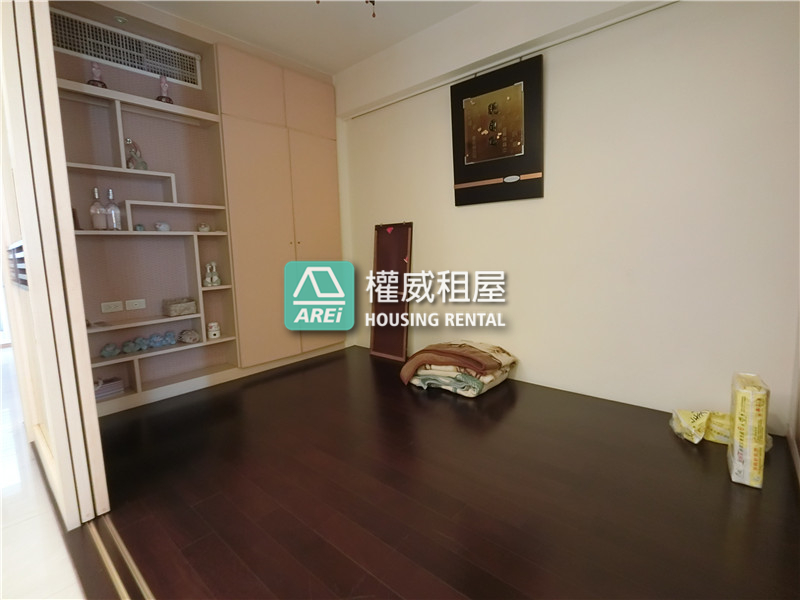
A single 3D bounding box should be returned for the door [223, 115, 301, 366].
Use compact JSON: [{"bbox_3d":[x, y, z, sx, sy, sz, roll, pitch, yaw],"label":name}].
[{"bbox_3d":[-1.099,-0.449,3.021,0.022,1.921,0.531,5,9,43],"label":"door"}]

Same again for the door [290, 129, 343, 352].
[{"bbox_3d":[-0.745,-0.505,3.397,0.022,1.921,0.503,5,9,43],"label":"door"}]

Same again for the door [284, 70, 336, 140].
[{"bbox_3d":[-0.802,-1.727,3.307,0.025,0.477,0.520,6,11,41],"label":"door"}]

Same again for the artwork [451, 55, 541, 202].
[{"bbox_3d":[0.683,-1.172,2.683,0.702,0.906,0.030,6,11,41],"label":"artwork"}]

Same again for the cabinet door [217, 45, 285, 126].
[{"bbox_3d":[-1.151,-1.660,2.918,0.025,0.477,0.534,6,11,41],"label":"cabinet door"}]

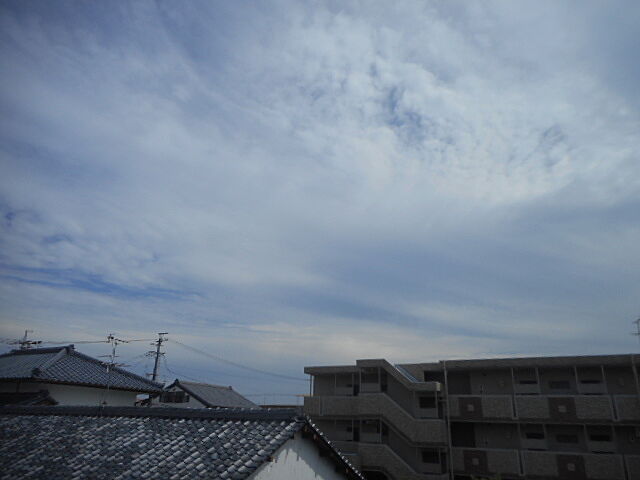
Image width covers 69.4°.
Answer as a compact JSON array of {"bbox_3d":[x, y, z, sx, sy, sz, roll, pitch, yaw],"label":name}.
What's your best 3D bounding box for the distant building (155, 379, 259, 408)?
[{"bbox_3d":[-10.129,16.483,39.111,8.200,8.280,6.300,-13,-27,33],"label":"distant building"}]

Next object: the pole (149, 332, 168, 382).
[{"bbox_3d":[-14.519,13.983,39.131,1.800,12.200,0.800,-10,-25,28],"label":"pole"}]

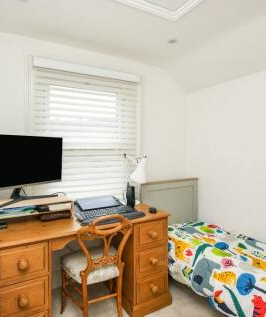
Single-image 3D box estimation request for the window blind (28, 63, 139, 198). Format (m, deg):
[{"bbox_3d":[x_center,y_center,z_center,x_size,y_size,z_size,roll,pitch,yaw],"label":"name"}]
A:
[{"bbox_3d":[-0.414,-0.223,1.908,1.040,1.240,0.120,-1,1,-24],"label":"window blind"}]

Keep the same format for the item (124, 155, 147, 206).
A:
[{"bbox_3d":[0.024,0.214,1.930,0.190,0.500,0.190,-1,1,-24],"label":"item"}]

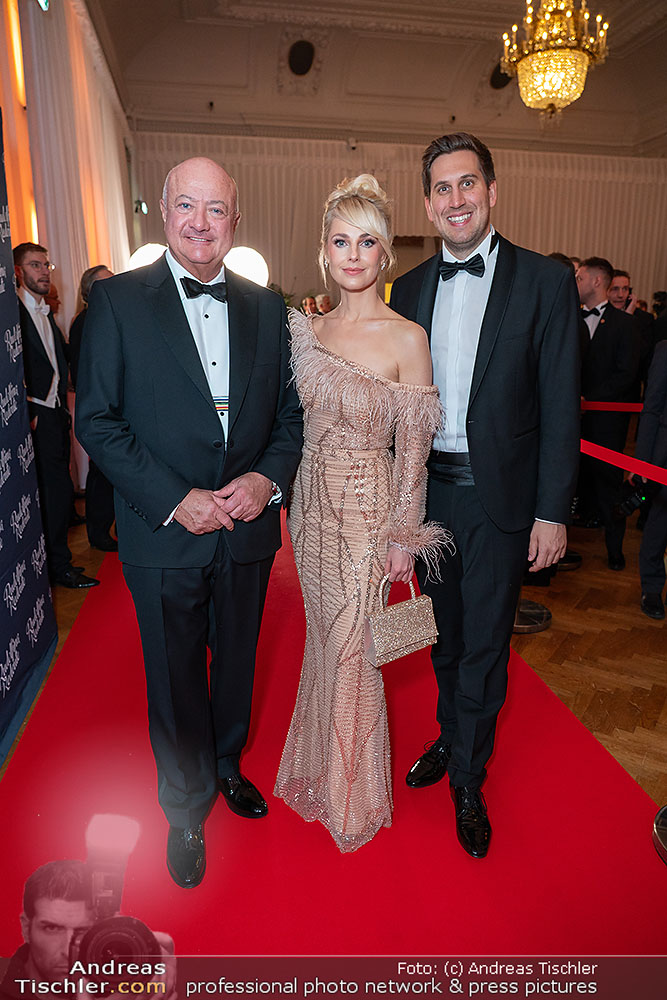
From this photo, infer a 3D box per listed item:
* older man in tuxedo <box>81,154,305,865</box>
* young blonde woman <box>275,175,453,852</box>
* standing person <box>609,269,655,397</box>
[{"bbox_3d":[-0.351,0.083,1.749,0.580,1.785,0.470,-5,16,-22],"label":"older man in tuxedo"},{"bbox_3d":[0.065,0.059,1.826,0.500,1.760,0.420,3,14,12],"label":"young blonde woman"},{"bbox_3d":[1.860,-0.592,4.436,0.540,1.790,0.380,5,15,21],"label":"standing person"}]

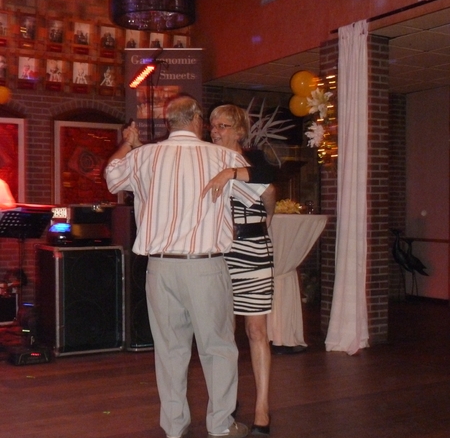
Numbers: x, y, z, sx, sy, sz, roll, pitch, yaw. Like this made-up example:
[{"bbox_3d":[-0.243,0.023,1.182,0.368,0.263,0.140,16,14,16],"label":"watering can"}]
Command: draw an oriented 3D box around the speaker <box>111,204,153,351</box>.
[{"bbox_3d":[-0.679,0.477,6.089,0.530,1.170,0.540,-1,2,-30],"label":"speaker"}]

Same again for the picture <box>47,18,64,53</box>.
[{"bbox_3d":[-1.815,-1.972,7.628,0.190,0.360,0.025,-1,2,-30],"label":"picture"}]

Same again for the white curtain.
[{"bbox_3d":[0.986,-0.270,5.840,0.200,2.660,0.360,-1,2,-30],"label":"white curtain"}]

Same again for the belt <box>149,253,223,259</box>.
[{"bbox_3d":[-0.198,0.195,3.650,0.390,0.045,0.300,0,1,2],"label":"belt"}]

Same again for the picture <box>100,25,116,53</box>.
[{"bbox_3d":[-1.298,-2.003,7.956,0.186,0.306,0.025,-2,3,-30],"label":"picture"}]

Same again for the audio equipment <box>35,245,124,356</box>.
[{"bbox_3d":[-1.235,0.644,5.986,0.557,0.851,0.612,-2,3,-30],"label":"audio equipment"}]

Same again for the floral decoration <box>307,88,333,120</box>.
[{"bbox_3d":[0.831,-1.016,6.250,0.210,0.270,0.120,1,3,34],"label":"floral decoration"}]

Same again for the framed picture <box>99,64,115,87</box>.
[{"bbox_3d":[-1.314,-1.589,7.961,0.183,0.262,0.025,-2,3,-30],"label":"framed picture"}]

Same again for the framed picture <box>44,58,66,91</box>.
[{"bbox_3d":[-1.828,-1.550,7.670,0.214,0.333,0.025,-2,3,-30],"label":"framed picture"}]

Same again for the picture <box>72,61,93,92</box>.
[{"bbox_3d":[-1.571,-1.558,7.816,0.199,0.328,0.025,-2,3,-30],"label":"picture"}]

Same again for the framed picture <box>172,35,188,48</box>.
[{"bbox_3d":[-0.520,-2.014,8.399,0.197,0.300,0.025,-2,3,-30],"label":"framed picture"}]

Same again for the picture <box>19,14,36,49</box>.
[{"bbox_3d":[-2.074,-1.983,7.476,0.190,0.345,0.025,-1,2,-30],"label":"picture"}]

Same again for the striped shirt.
[{"bbox_3d":[-0.203,-0.131,3.660,0.800,0.630,0.420,0,1,2],"label":"striped shirt"}]

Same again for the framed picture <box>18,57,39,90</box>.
[{"bbox_3d":[-2.083,-1.545,7.525,0.192,0.332,0.025,-2,3,-30],"label":"framed picture"}]

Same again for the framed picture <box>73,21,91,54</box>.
[{"bbox_3d":[-1.566,-1.990,7.803,0.193,0.333,0.025,-2,3,-30],"label":"framed picture"}]

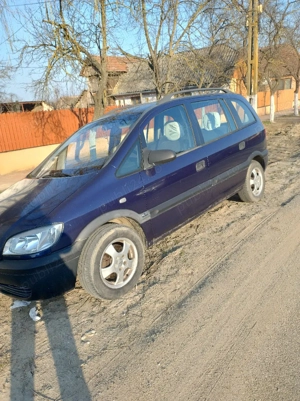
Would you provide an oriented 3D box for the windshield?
[{"bbox_3d":[-0.745,-0.568,3.041,1.400,0.150,1.060,2,46,44],"label":"windshield"}]

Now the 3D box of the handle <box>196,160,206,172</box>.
[{"bbox_3d":[0.555,-0.378,3.176,0.045,0.088,0.155,2,18,44],"label":"handle"}]

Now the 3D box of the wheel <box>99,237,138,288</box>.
[{"bbox_3d":[-0.295,0.523,2.458,0.160,0.416,0.416,1,18,43],"label":"wheel"}]

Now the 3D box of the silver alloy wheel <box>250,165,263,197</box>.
[{"bbox_3d":[1.521,-0.264,4.286,0.160,0.416,0.416,2,18,44],"label":"silver alloy wheel"}]

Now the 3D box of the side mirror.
[{"bbox_3d":[0.080,-0.385,2.617,0.240,0.175,0.180,2,18,44],"label":"side mirror"}]

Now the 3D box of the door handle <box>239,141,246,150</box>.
[{"bbox_3d":[1.222,-0.728,3.850,0.045,0.085,0.155,2,18,44],"label":"door handle"}]

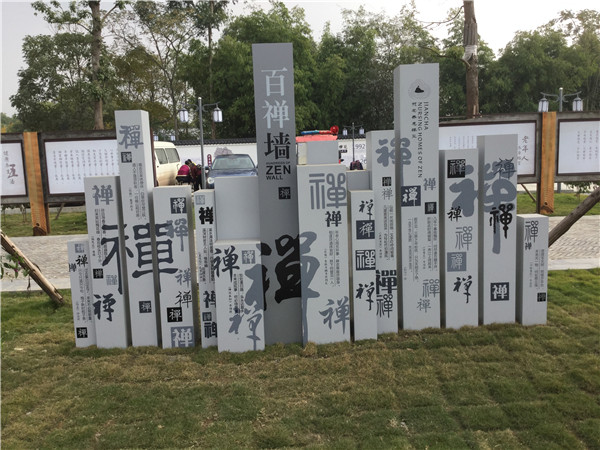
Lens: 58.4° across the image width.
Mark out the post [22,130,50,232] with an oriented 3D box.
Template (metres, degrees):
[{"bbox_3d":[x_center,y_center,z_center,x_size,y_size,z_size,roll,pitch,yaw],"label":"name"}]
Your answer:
[{"bbox_3d":[-5.535,-0.868,11.304,0.280,2.142,0.200,-2,8,-3],"label":"post"}]

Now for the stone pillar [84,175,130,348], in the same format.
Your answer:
[{"bbox_3d":[-1.526,0.297,4.342,0.238,1.368,0.220,-2,7,-1],"label":"stone pillar"}]

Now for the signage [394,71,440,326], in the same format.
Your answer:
[{"bbox_3d":[0.987,-0.209,4.505,0.308,2.165,0.235,-2,7,-1],"label":"signage"}]

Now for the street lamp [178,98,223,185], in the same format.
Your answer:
[{"bbox_3d":[-2.791,-2.025,15.354,1.255,3.168,0.260,-2,8,-3],"label":"street lamp"}]

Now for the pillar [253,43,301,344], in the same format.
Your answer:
[{"bbox_3d":[-0.174,-0.205,4.285,0.302,2.345,0.240,-2,8,-3],"label":"pillar"}]

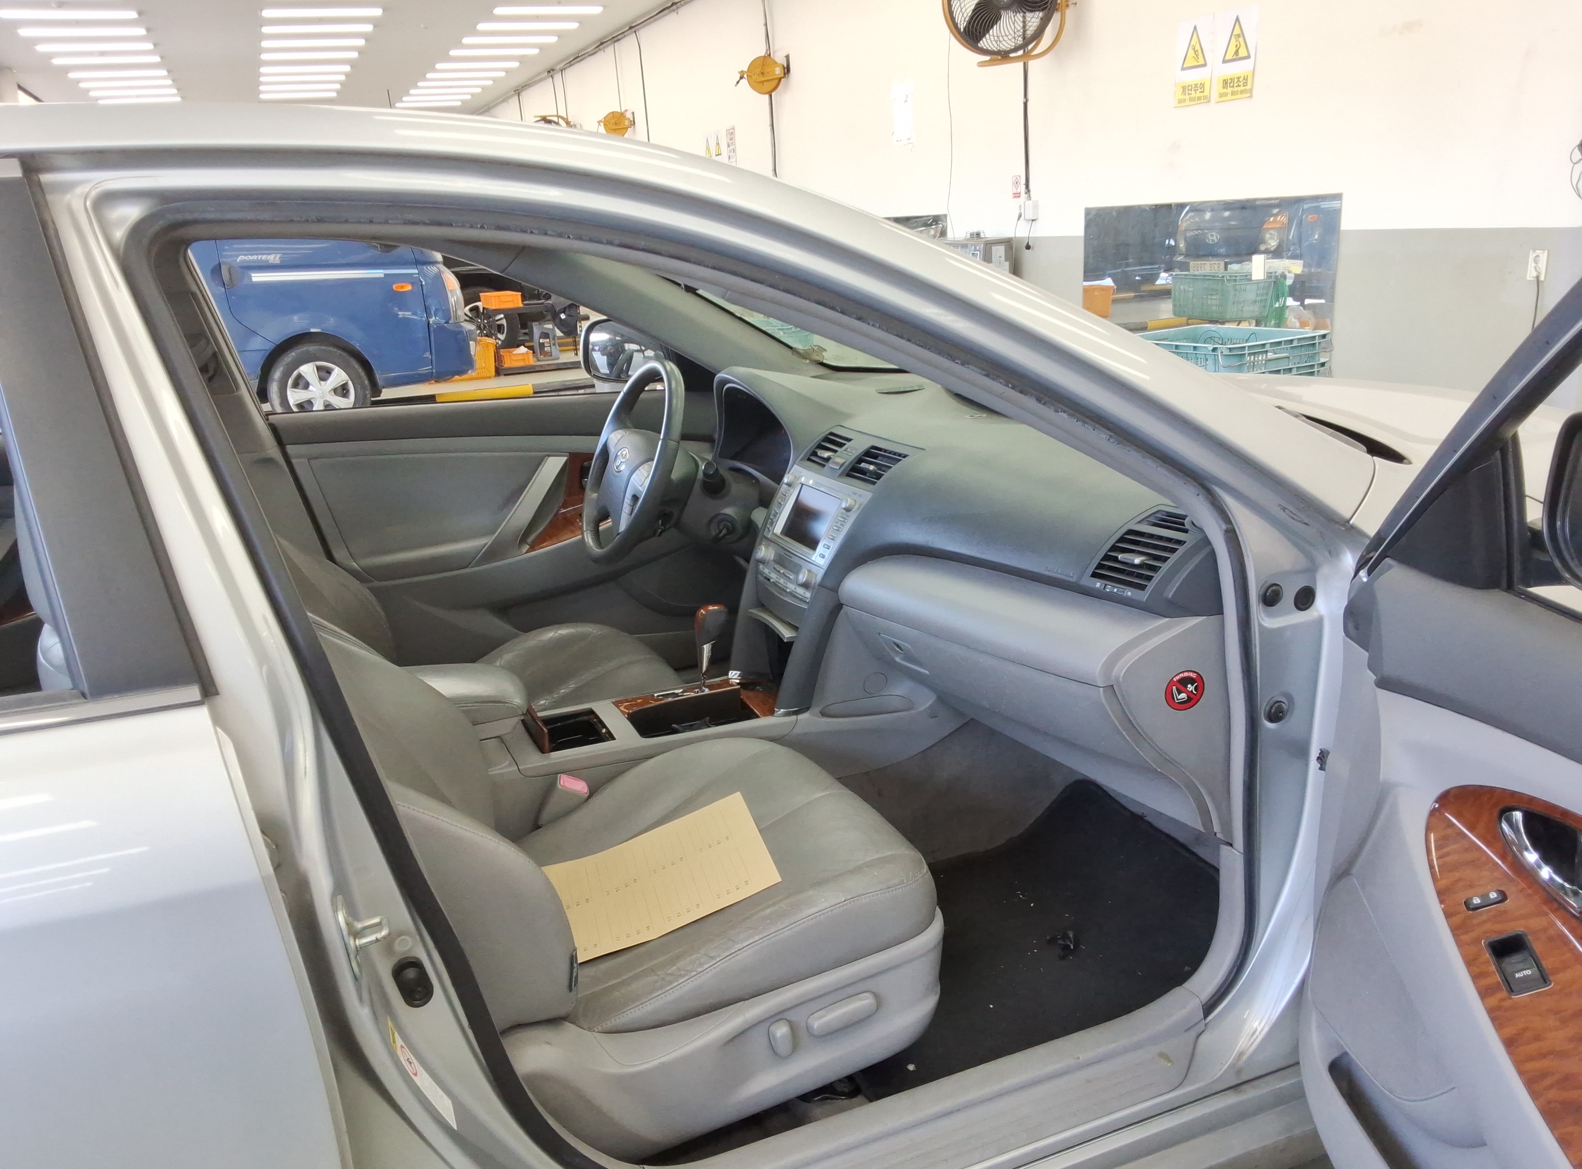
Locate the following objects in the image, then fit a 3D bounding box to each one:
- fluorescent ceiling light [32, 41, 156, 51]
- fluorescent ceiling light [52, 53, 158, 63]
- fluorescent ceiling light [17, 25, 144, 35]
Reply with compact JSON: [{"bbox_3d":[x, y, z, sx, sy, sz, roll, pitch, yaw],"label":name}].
[{"bbox_3d":[-8.036,-6.213,14.793,1.220,0.080,0.170,-10,18,-20],"label":"fluorescent ceiling light"},{"bbox_3d":[-8.472,-6.503,15.864,1.220,0.080,0.170,-10,18,-20],"label":"fluorescent ceiling light"},{"bbox_3d":[-7.510,-5.852,13.535,1.200,0.080,0.120,-10,18,-20],"label":"fluorescent ceiling light"}]

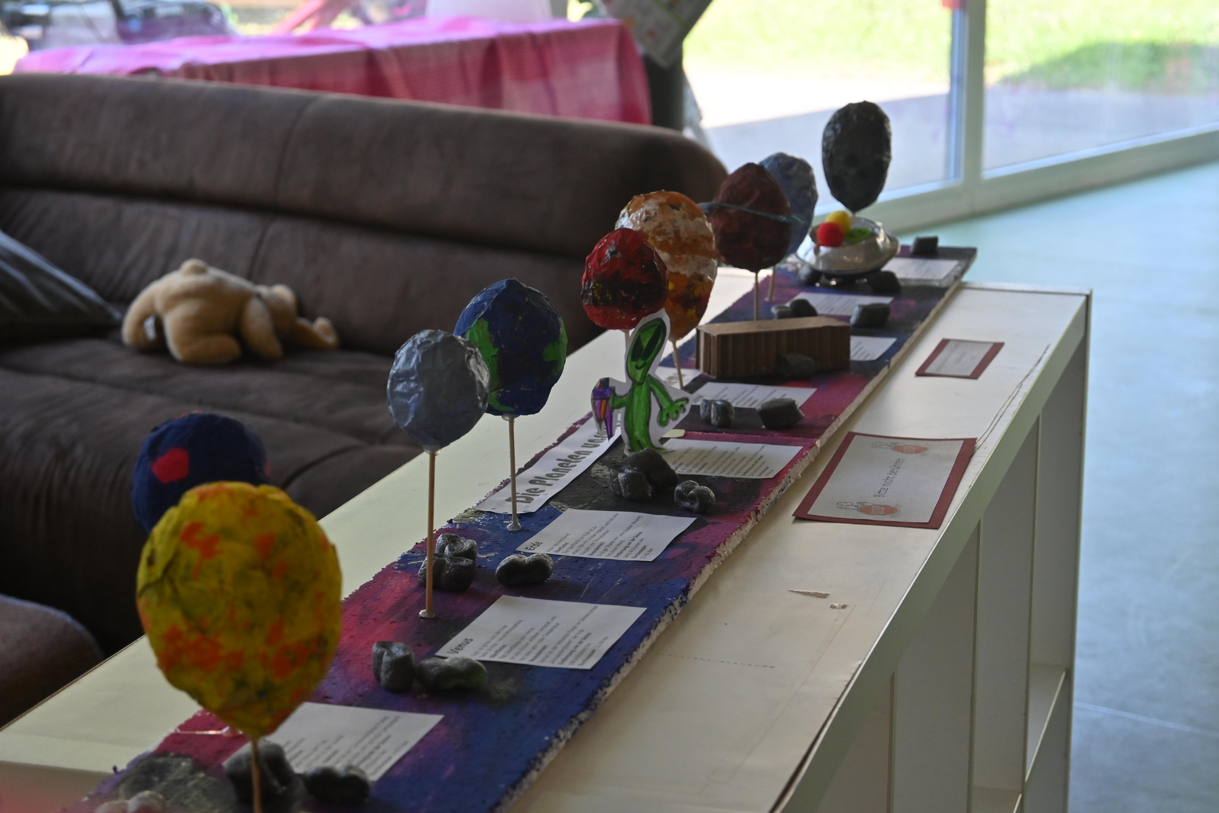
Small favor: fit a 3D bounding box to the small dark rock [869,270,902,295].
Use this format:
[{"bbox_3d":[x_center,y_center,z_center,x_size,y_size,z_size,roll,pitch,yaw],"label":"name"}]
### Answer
[{"bbox_3d":[0.262,-0.118,2.413,0.031,0.023,0.023,1,13,6],"label":"small dark rock"}]

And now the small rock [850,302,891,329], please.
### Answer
[{"bbox_3d":[0.233,-0.084,2.270,0.032,0.019,0.025,-4,13,-17],"label":"small rock"}]

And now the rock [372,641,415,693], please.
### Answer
[{"bbox_3d":[-0.112,0.135,1.316,0.019,0.024,0.028,-6,14,-24],"label":"rock"}]

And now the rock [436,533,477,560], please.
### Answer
[{"bbox_3d":[-0.090,0.087,1.497,0.025,0.019,0.021,0,13,0],"label":"rock"}]

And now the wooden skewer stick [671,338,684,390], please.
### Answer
[{"bbox_3d":[0.054,-0.031,1.973,0.004,0.045,0.004,-10,12,2],"label":"wooden skewer stick"}]

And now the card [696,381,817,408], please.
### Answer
[{"bbox_3d":[0.111,-0.009,1.988,0.090,0.003,0.077,4,13,16],"label":"card"}]

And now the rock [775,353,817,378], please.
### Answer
[{"bbox_3d":[0.150,-0.033,2.051,0.035,0.021,0.022,1,13,4],"label":"rock"}]

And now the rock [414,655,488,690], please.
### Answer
[{"bbox_3d":[-0.082,0.138,1.318,0.037,0.016,0.020,-1,13,-4],"label":"rock"}]

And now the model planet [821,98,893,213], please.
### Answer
[{"bbox_3d":[0.247,-0.249,2.536,0.069,0.113,0.069,1,13,5],"label":"model planet"}]

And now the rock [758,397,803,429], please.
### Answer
[{"bbox_3d":[0.127,0.004,1.874,0.034,0.019,0.024,-1,13,-6],"label":"rock"}]

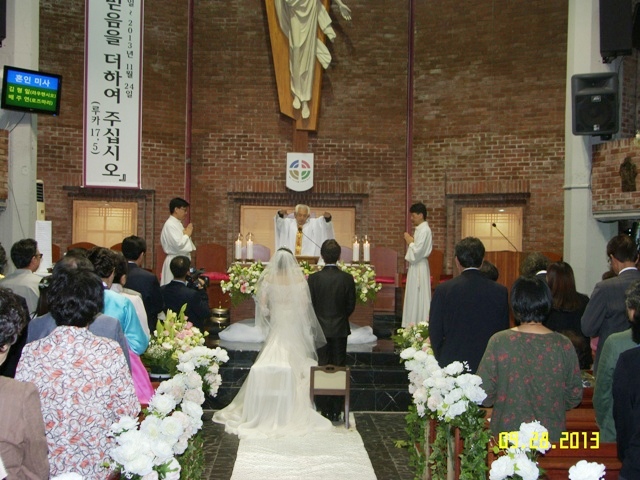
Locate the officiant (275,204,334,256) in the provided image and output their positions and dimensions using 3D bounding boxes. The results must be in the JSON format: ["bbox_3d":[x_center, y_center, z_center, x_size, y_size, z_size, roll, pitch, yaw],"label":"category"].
[{"bbox_3d":[-0.218,0.370,12.248,0.780,1.682,0.500,1,0,-1],"label":"officiant"}]

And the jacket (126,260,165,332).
[{"bbox_3d":[-1.489,0.542,7.500,0.520,0.740,0.300,1,0,7],"label":"jacket"}]

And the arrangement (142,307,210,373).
[{"bbox_3d":[-1.055,0.723,6.750,0.460,0.520,0.430,1,0,-11],"label":"arrangement"}]

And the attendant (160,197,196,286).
[{"bbox_3d":[-1.852,0.303,12.100,0.460,1.710,0.500,1,0,-5],"label":"attendant"}]

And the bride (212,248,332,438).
[{"bbox_3d":[-0.448,0.881,8.530,1.150,1.650,1.150,1,0,0],"label":"bride"}]

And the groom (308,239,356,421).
[{"bbox_3d":[0.120,0.851,8.850,0.500,1.730,0.310,1,0,-2],"label":"groom"}]

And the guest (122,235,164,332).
[{"bbox_3d":[-1.482,0.831,7.398,0.500,1.742,0.320,1,0,17],"label":"guest"}]

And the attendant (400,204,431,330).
[{"bbox_3d":[1.239,0.376,11.998,0.420,1.714,0.470,1,0,-5],"label":"attendant"}]

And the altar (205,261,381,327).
[{"bbox_3d":[-0.278,0.759,11.649,1.980,0.900,0.900,1,0,-2],"label":"altar"}]

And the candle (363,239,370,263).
[{"bbox_3d":[0.614,0.145,12.200,0.085,0.300,0.085,1,0,0],"label":"candle"}]

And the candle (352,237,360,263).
[{"bbox_3d":[0.456,0.119,11.550,0.090,0.310,0.090,1,0,2],"label":"candle"}]

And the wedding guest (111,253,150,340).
[{"bbox_3d":[-1.503,0.891,7.000,0.480,1.590,0.310,1,0,7],"label":"wedding guest"}]

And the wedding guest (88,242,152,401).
[{"bbox_3d":[-1.248,0.870,5.398,0.500,1.664,0.380,1,0,11],"label":"wedding guest"}]

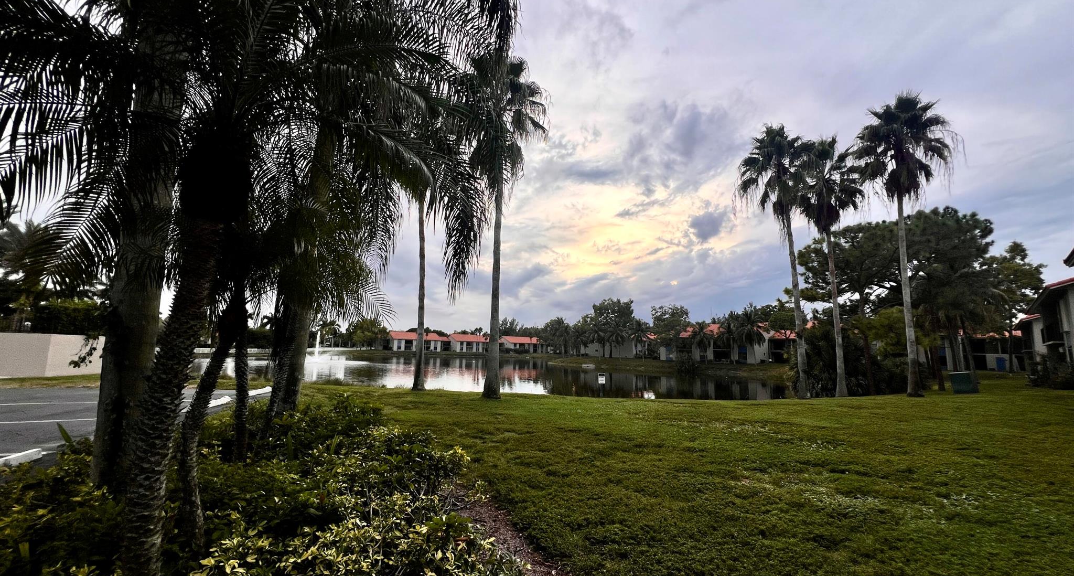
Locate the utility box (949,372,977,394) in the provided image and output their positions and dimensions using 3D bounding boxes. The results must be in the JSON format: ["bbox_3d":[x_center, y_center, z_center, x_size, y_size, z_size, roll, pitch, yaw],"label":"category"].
[{"bbox_3d":[18.659,4.141,17.635,0.880,0.890,0.800,-2,-8,17],"label":"utility box"}]

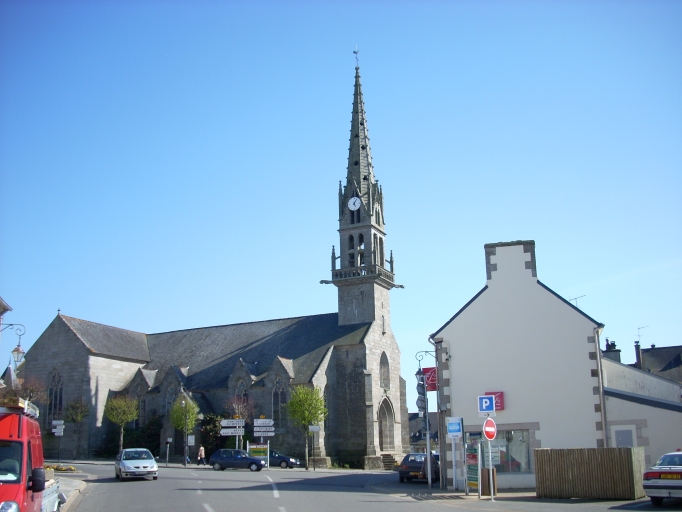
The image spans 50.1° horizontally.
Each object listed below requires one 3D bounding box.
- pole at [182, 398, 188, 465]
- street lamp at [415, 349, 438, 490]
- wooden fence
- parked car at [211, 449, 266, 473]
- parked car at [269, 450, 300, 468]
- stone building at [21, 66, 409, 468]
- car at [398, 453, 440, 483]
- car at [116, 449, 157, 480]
[{"bbox_3d":[-12.122,13.758,56.619,0.500,4.940,0.450,-1,-15,0],"label":"pole"},{"bbox_3d":[3.353,6.351,28.676,0.850,5.400,0.420,-5,-15,15],"label":"street lamp"},{"bbox_3d":[8.107,7.076,23.819,3.090,1.520,1.510,-10,-17,32],"label":"wooden fence"},{"bbox_3d":[-6.899,13.761,49.174,3.780,1.390,1.620,-3,-15,7],"label":"parked car"},{"bbox_3d":[-5.057,15.180,54.678,3.900,1.420,1.660,-6,-15,17],"label":"parked car"},{"bbox_3d":[-10.973,1.625,72.766,34.200,37.890,23.010,-8,-16,26],"label":"stone building"},{"bbox_3d":[3.861,10.537,36.373,1.630,1.380,3.850,-5,-15,14],"label":"car"},{"bbox_3d":[-10.073,10.322,36.178,1.700,1.420,4.150,4,-15,-20],"label":"car"}]

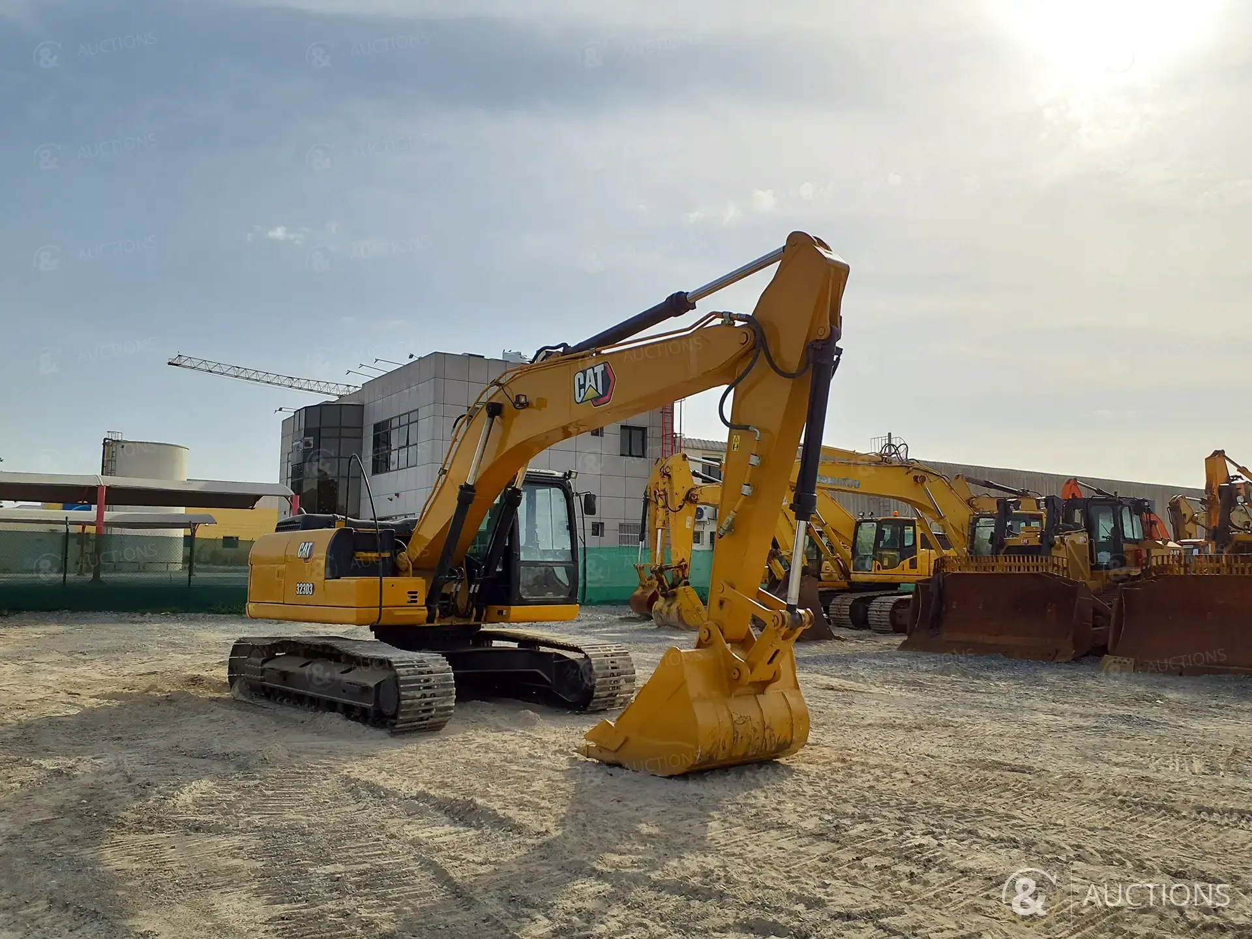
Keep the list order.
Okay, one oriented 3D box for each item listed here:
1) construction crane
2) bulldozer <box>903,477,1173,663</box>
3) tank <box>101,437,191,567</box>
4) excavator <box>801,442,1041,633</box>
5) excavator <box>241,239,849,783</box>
[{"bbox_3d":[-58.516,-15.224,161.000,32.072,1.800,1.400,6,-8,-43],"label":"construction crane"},{"bbox_3d":[9.863,2.267,21.975,6.000,3.500,3.940,5,-7,-34],"label":"bulldozer"},{"bbox_3d":[-47.752,3.449,97.000,8.500,13.000,8.500,1,-6,0],"label":"tank"},{"bbox_3d":[8.477,1.998,25.438,10.600,4.700,3.200,4,-7,-30],"label":"excavator"},{"bbox_3d":[-1.306,0.584,10.868,2.980,4.350,8.950,6,-8,-42],"label":"excavator"}]

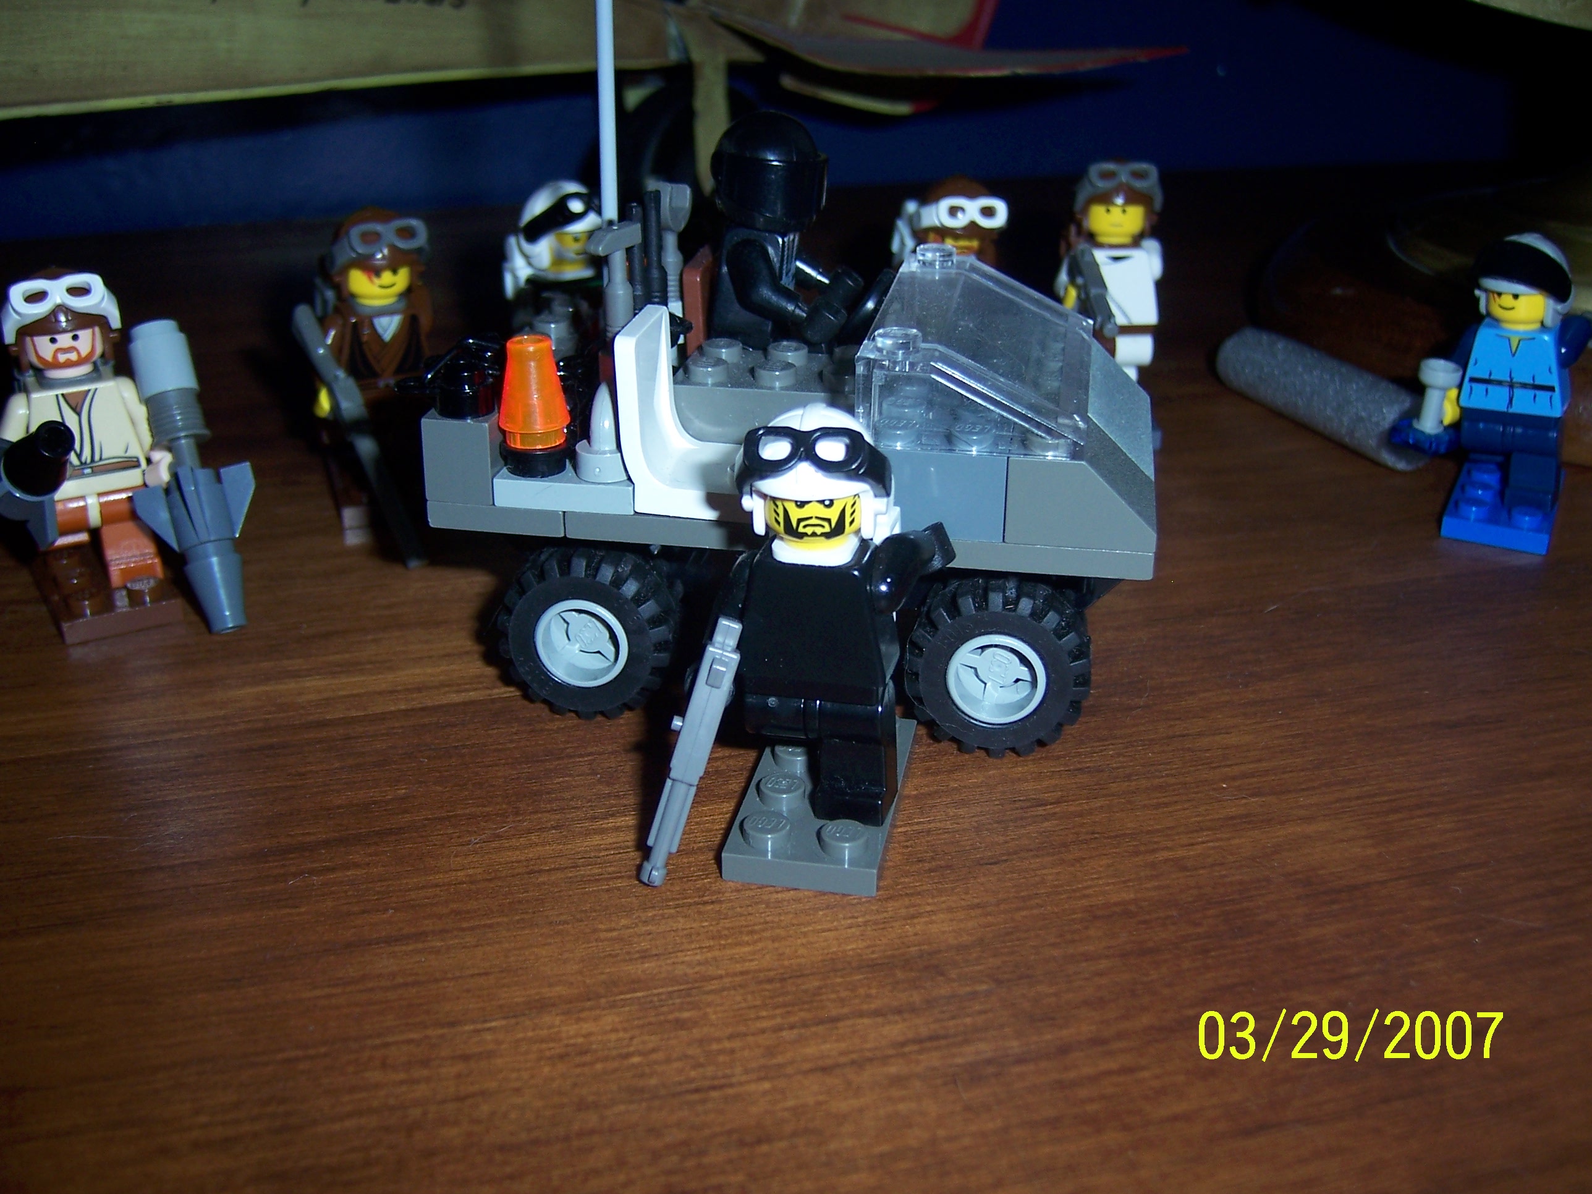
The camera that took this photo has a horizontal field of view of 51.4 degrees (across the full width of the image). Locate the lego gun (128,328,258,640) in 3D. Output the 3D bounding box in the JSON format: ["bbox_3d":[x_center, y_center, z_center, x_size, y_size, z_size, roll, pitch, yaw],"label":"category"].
[{"bbox_3d":[-0.081,-0.016,0.222,0.016,0.043,0.016,-13,-1,-28],"label":"lego gun"}]

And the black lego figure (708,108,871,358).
[{"bbox_3d":[-0.001,-0.044,0.207,0.021,0.033,0.021,4,24,9],"label":"black lego figure"}]

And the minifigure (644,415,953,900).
[{"bbox_3d":[0.002,0.003,0.173,0.028,0.047,0.035,5,25,10],"label":"minifigure"}]

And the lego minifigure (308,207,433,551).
[{"bbox_3d":[-0.068,-0.039,0.265,0.022,0.046,0.033,-8,25,-18],"label":"lego minifigure"}]

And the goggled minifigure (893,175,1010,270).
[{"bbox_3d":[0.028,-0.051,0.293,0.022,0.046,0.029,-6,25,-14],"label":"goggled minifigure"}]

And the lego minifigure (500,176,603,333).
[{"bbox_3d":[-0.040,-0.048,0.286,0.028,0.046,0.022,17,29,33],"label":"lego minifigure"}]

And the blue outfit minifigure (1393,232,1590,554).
[{"bbox_3d":[0.112,-0.035,0.260,0.026,0.046,0.033,12,27,24],"label":"blue outfit minifigure"}]

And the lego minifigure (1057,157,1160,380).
[{"bbox_3d":[0.057,-0.055,0.302,0.022,0.046,0.031,-1,24,-3],"label":"lego minifigure"}]

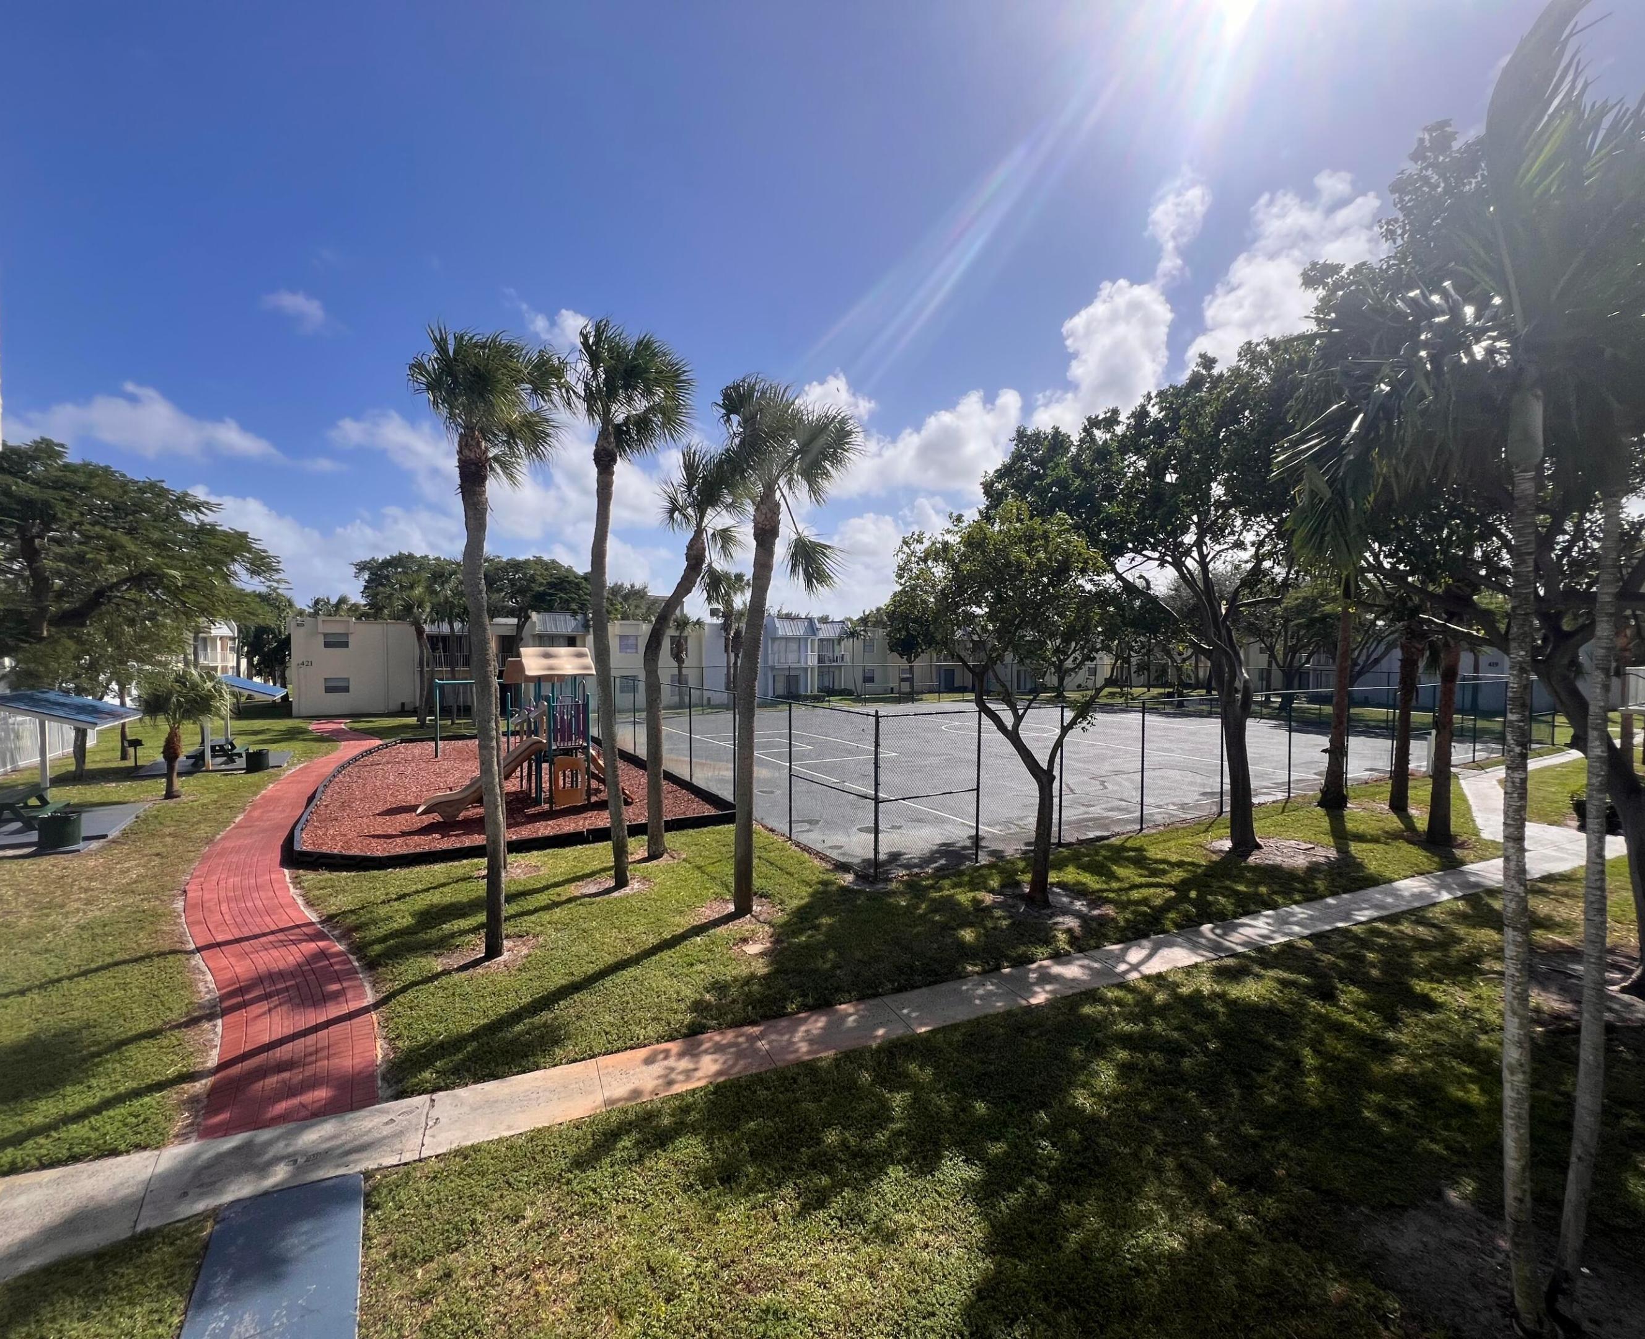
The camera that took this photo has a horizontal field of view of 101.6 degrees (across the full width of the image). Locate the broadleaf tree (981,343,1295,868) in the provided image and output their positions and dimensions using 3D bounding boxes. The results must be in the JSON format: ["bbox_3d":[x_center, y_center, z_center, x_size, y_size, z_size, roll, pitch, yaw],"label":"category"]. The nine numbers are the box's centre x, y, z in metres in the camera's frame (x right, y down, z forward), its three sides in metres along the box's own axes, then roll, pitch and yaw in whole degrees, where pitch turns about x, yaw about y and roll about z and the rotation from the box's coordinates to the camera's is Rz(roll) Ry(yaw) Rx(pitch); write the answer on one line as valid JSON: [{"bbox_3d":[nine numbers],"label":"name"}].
[{"bbox_3d":[6.878,-1.308,14.313,6.300,10.400,6.000,1,2,26],"label":"broadleaf tree"}]

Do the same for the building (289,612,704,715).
[{"bbox_3d":[-23.367,-0.444,50.258,26.300,6.800,12.500,-1,2,-29],"label":"building"}]

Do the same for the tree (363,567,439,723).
[{"bbox_3d":[-24.199,-1.196,38.502,3.600,8.900,3.300,-1,2,-32],"label":"tree"}]

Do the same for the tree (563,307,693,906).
[{"bbox_3d":[-3.478,-1.059,12.051,2.350,10.000,2.300,0,2,-16],"label":"tree"}]

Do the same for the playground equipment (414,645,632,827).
[{"bbox_3d":[-8.767,1.597,19.557,5.400,4.300,4.700,-1,2,-29],"label":"playground equipment"}]

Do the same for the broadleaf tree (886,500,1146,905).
[{"bbox_3d":[3.297,0.613,11.423,4.300,6.700,4.000,0,2,16],"label":"broadleaf tree"}]

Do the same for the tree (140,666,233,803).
[{"bbox_3d":[-18.418,1.844,19.404,2.000,3.800,2.000,-1,2,-44],"label":"tree"}]

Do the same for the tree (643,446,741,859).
[{"bbox_3d":[-2.619,-0.305,13.911,2.100,8.400,2.000,0,1,-11],"label":"tree"}]

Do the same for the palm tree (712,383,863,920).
[{"bbox_3d":[-0.552,-0.325,10.834,2.400,8.600,2.300,0,1,-3],"label":"palm tree"}]

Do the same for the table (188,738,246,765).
[{"bbox_3d":[-22.949,3.204,25.609,1.600,0.760,2.150,-1,2,-29],"label":"table"}]

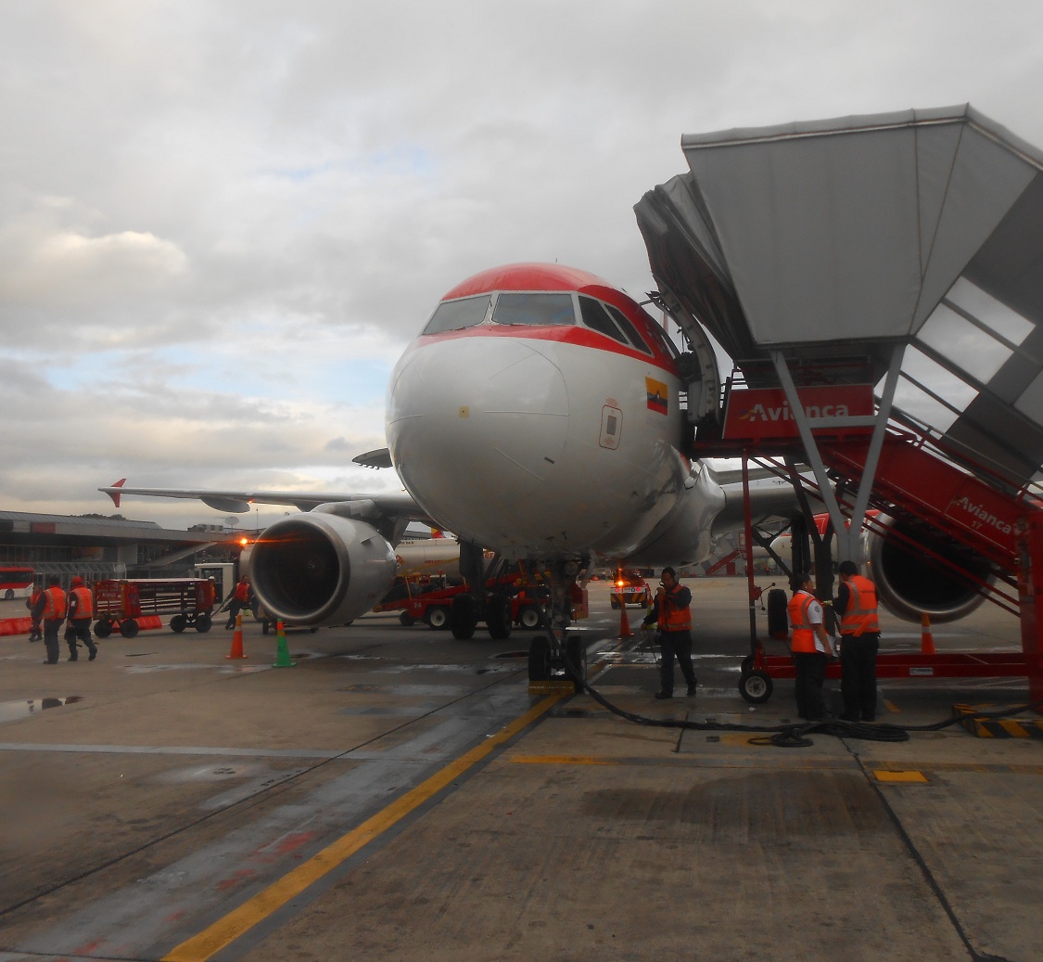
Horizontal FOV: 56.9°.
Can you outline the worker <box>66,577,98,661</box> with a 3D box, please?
[{"bbox_3d":[-8.859,2.776,19.431,0.520,1.660,0.520,-4,-7,32],"label":"worker"}]

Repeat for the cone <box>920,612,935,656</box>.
[{"bbox_3d":[6.774,2.629,16.114,0.400,0.880,0.400,-1,-6,0],"label":"cone"}]

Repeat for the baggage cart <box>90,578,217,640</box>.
[{"bbox_3d":[-10.622,3.639,27.889,1.400,1.620,3.050,-4,-6,31],"label":"baggage cart"}]

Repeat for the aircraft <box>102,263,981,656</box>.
[{"bbox_3d":[2.722,-2.415,24.051,34.100,12.560,31.440,-2,-6,12],"label":"aircraft"}]

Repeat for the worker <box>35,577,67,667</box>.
[{"bbox_3d":[-9.290,2.741,19.058,0.400,1.670,0.540,-5,-7,40],"label":"worker"}]

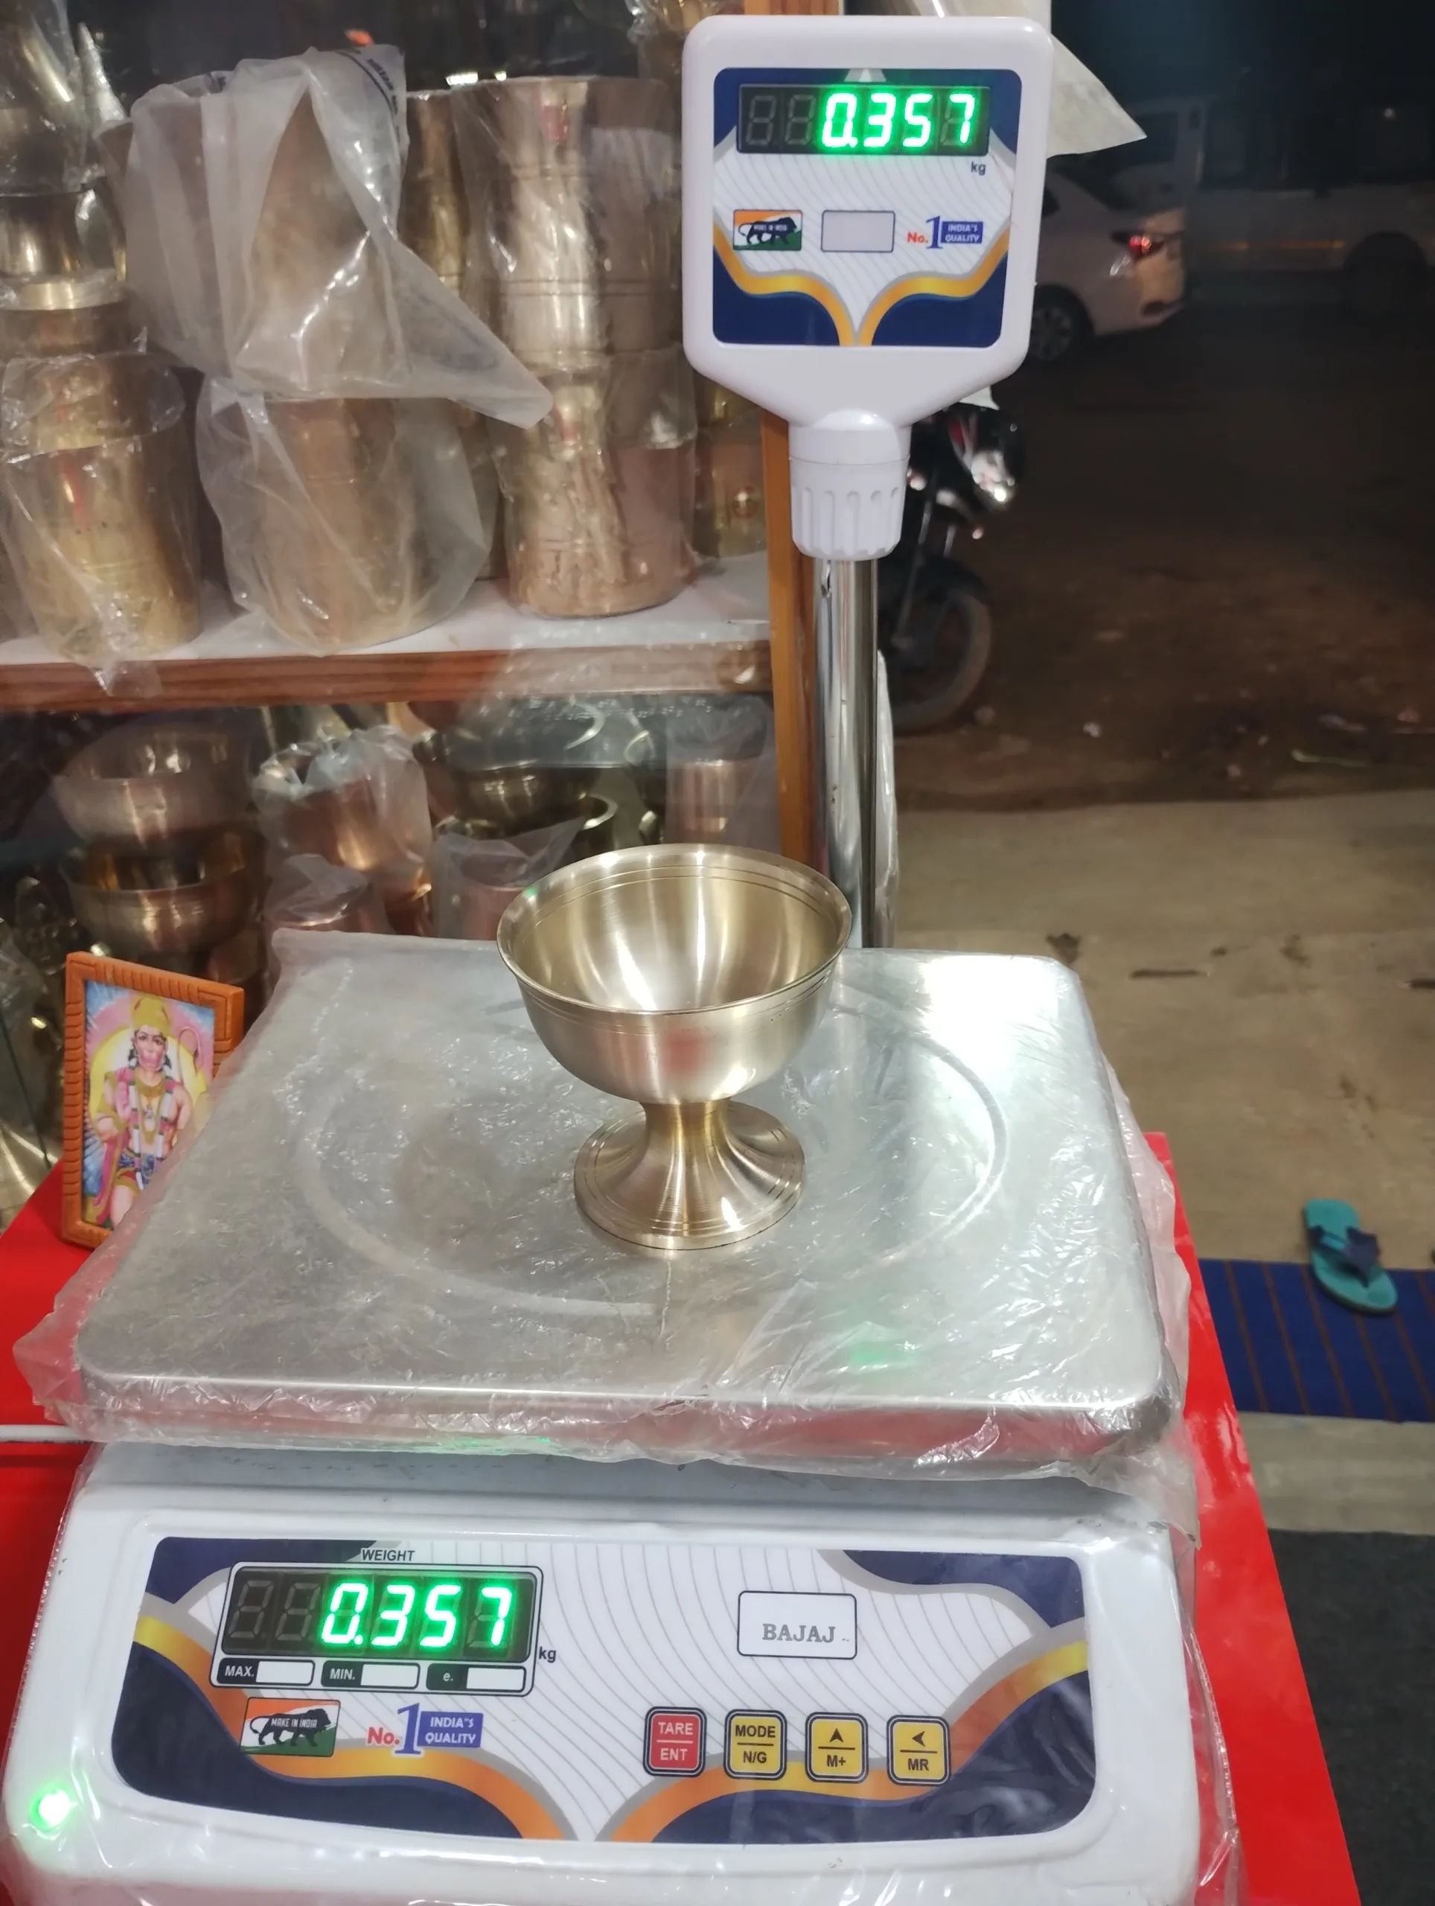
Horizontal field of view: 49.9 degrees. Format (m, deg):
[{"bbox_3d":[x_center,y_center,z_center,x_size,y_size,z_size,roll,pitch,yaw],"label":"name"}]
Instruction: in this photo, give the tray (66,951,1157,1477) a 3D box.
[{"bbox_3d":[-0.023,0.068,0.528,0.313,0.021,0.243,1,30,5],"label":"tray"}]

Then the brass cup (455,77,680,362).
[{"bbox_3d":[-0.076,-0.377,0.789,0.110,0.122,0.110,-2,30,1],"label":"brass cup"}]

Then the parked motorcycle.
[{"bbox_3d":[0.351,-1.521,5.587,0.750,1.070,1.980,-17,32,-23],"label":"parked motorcycle"}]

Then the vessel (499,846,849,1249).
[{"bbox_3d":[-0.010,0.032,0.477,0.101,0.093,0.101,1,30,5],"label":"vessel"}]

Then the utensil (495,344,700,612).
[{"bbox_3d":[-0.068,-0.260,0.857,0.109,0.128,0.109,-2,30,1],"label":"utensil"}]

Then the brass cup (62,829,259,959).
[{"bbox_3d":[-0.346,-0.031,0.966,0.117,0.068,0.117,-2,30,1],"label":"brass cup"}]

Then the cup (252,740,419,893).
[{"bbox_3d":[-0.230,-0.079,0.938,0.094,0.088,0.094,-2,30,1],"label":"cup"}]

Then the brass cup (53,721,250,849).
[{"bbox_3d":[-0.336,-0.095,0.929,0.116,0.066,0.116,-2,30,1],"label":"brass cup"}]

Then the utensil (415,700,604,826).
[{"bbox_3d":[-0.124,-0.109,0.944,0.115,0.065,0.115,-2,30,1],"label":"utensil"}]

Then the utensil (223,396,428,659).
[{"bbox_3d":[-0.208,-0.234,0.825,0.111,0.126,0.111,-2,30,1],"label":"utensil"}]

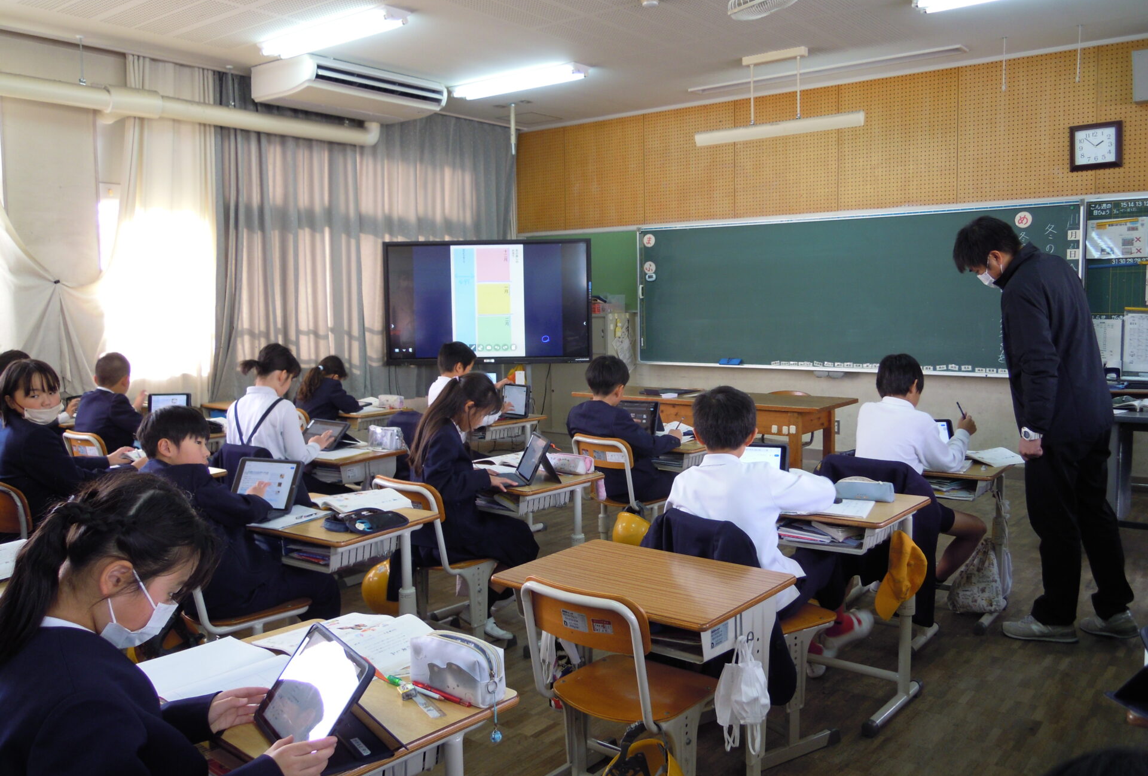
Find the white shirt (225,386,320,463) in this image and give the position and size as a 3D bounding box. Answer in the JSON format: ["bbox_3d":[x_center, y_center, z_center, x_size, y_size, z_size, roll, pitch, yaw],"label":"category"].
[{"bbox_3d":[-1.322,0.204,4.090,0.400,0.440,0.380,2,7,30],"label":"white shirt"}]

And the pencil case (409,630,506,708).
[{"bbox_3d":[-0.215,0.511,1.709,0.190,0.088,0.066,4,7,39],"label":"pencil case"}]

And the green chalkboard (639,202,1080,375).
[{"bbox_3d":[2.003,-0.754,7.403,3.600,1.210,0.080,4,7,40],"label":"green chalkboard"}]

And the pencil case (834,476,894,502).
[{"bbox_3d":[0.986,0.332,3.136,0.210,0.076,0.065,3,7,34],"label":"pencil case"}]

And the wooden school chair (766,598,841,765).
[{"bbox_3d":[0.540,0.744,2.835,0.400,0.710,0.460,4,8,38],"label":"wooden school chair"}]

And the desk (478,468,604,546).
[{"bbox_3d":[-0.261,0.669,3.876,0.650,0.640,0.450,4,7,39],"label":"desk"}]

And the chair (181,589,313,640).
[{"bbox_3d":[-1.110,0.749,3.000,0.400,0.720,0.460,4,8,38],"label":"chair"}]

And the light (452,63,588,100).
[{"bbox_3d":[-0.436,-2.351,7.196,1.250,0.095,0.230,3,7,36],"label":"light"}]

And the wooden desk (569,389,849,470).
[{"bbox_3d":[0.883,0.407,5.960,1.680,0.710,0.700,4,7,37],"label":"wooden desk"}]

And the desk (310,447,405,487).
[{"bbox_3d":[-1.158,0.611,4.521,0.650,0.640,0.440,4,7,39],"label":"desk"}]

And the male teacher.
[{"bbox_3d":[1.871,0.148,3.691,0.490,1.670,0.650,-6,8,-43],"label":"male teacher"}]

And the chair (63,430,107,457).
[{"bbox_3d":[-2.375,0.578,4.953,0.390,0.720,0.460,4,7,39],"label":"chair"}]

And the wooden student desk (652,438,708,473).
[{"bbox_3d":[0.381,0.583,4.650,0.650,0.655,0.450,4,8,38],"label":"wooden student desk"}]

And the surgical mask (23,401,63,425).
[{"bbox_3d":[-1.946,0.094,3.400,0.070,0.085,0.140,-5,9,36],"label":"surgical mask"}]

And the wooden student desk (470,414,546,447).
[{"bbox_3d":[-0.578,0.504,5.629,0.650,0.670,0.450,4,7,39],"label":"wooden student desk"}]

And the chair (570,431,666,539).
[{"bbox_3d":[0.266,0.566,4.566,0.390,0.710,0.460,4,8,38],"label":"chair"}]

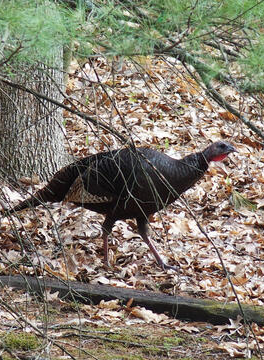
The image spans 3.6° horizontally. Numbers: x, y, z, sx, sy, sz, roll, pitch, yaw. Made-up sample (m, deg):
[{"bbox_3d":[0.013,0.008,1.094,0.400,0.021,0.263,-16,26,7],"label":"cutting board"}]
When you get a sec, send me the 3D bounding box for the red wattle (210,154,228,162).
[{"bbox_3d":[0.366,-0.090,17.400,0.074,0.034,0.035,0,8,0],"label":"red wattle"}]

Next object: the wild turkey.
[{"bbox_3d":[-0.036,0.107,17.400,0.945,0.530,0.270,0,8,0],"label":"wild turkey"}]

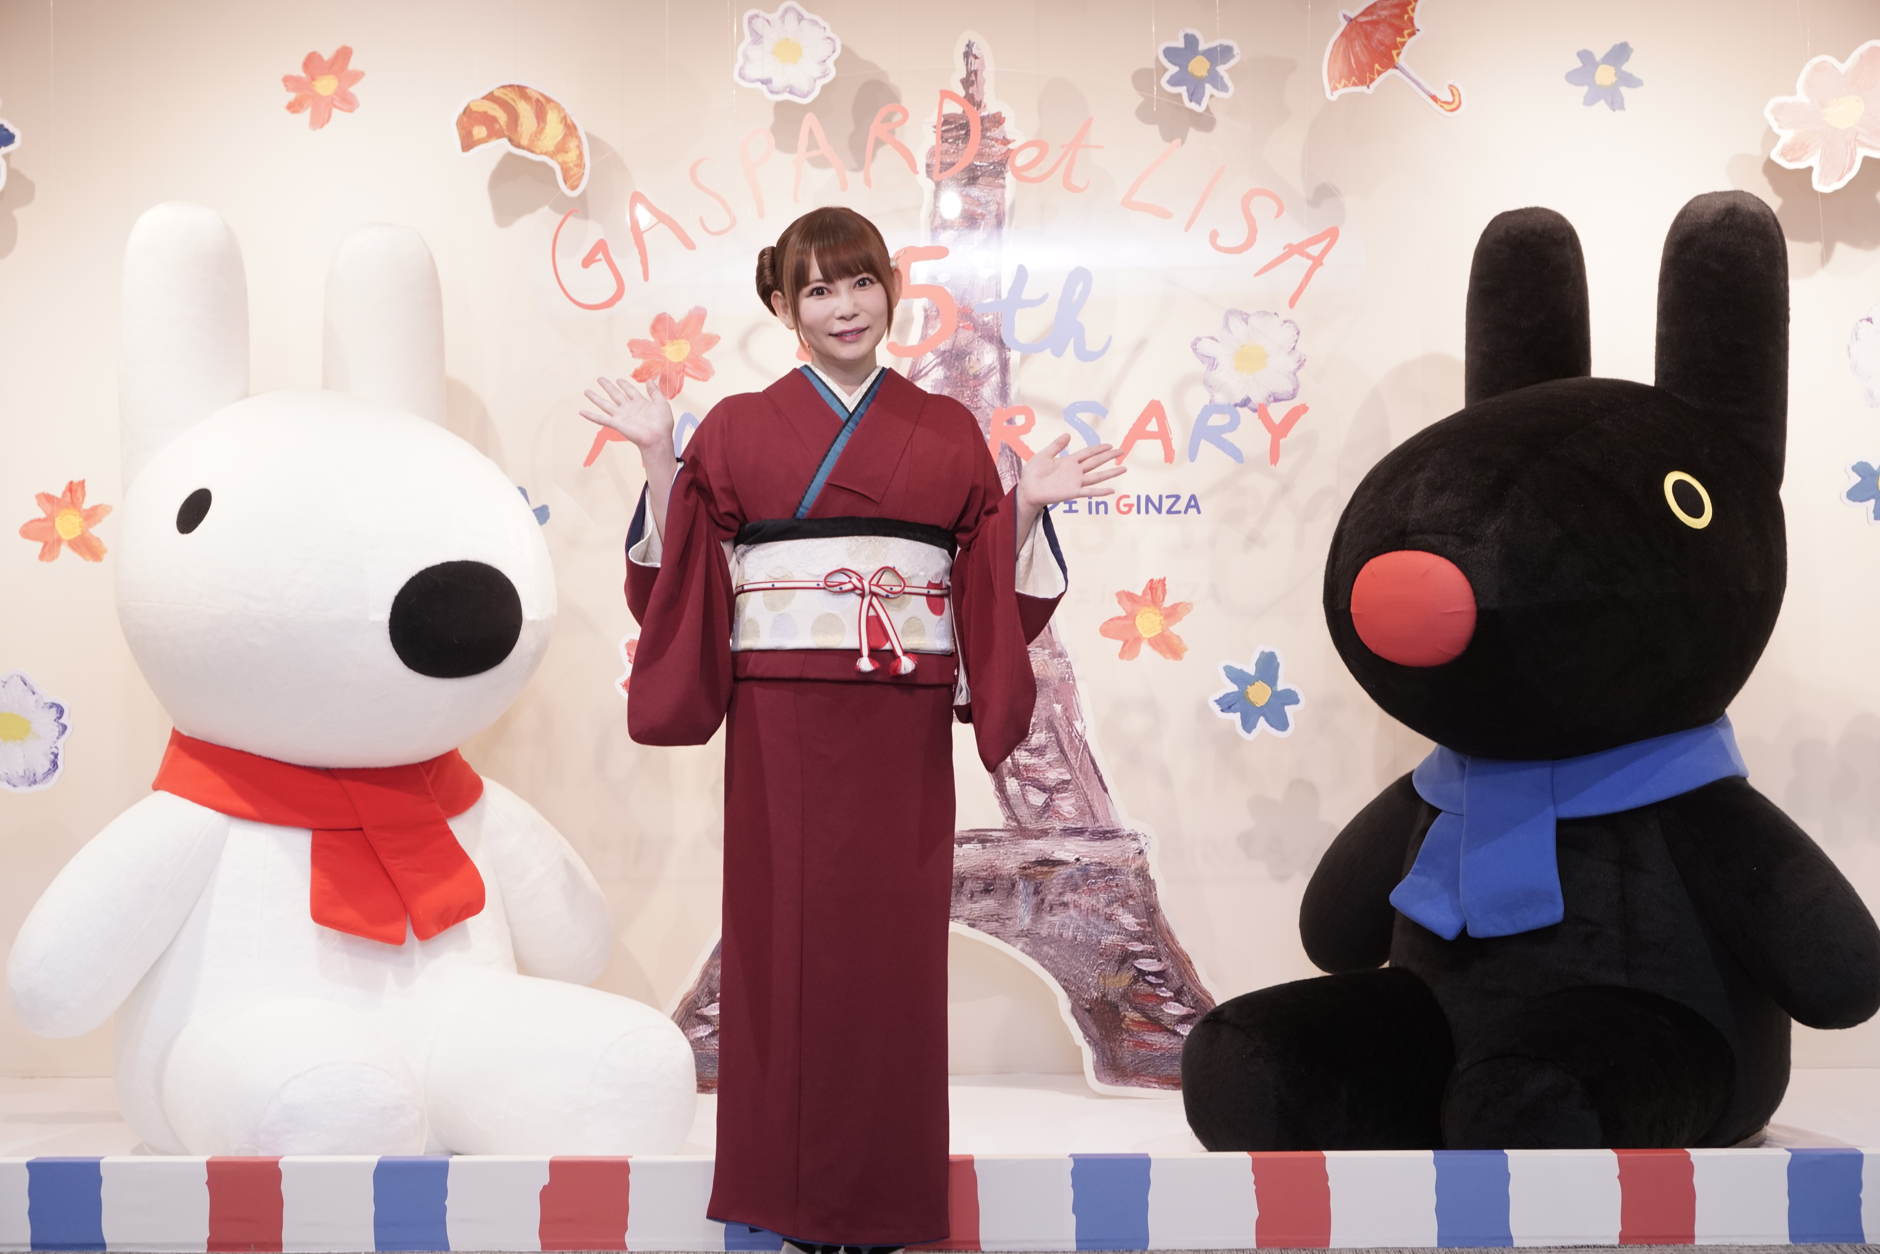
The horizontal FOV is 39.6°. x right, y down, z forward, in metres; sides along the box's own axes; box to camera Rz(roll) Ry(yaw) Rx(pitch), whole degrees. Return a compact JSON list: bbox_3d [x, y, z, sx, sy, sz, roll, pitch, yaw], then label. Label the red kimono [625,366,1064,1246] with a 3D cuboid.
[{"bbox_3d":[-0.142,0.254,3.953,0.662,1.296,0.400,0,-3,-4],"label":"red kimono"}]

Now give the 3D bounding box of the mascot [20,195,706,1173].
[{"bbox_3d":[-1.007,0.056,4.481,1.050,1.581,0.950,2,-4,-41],"label":"mascot"}]

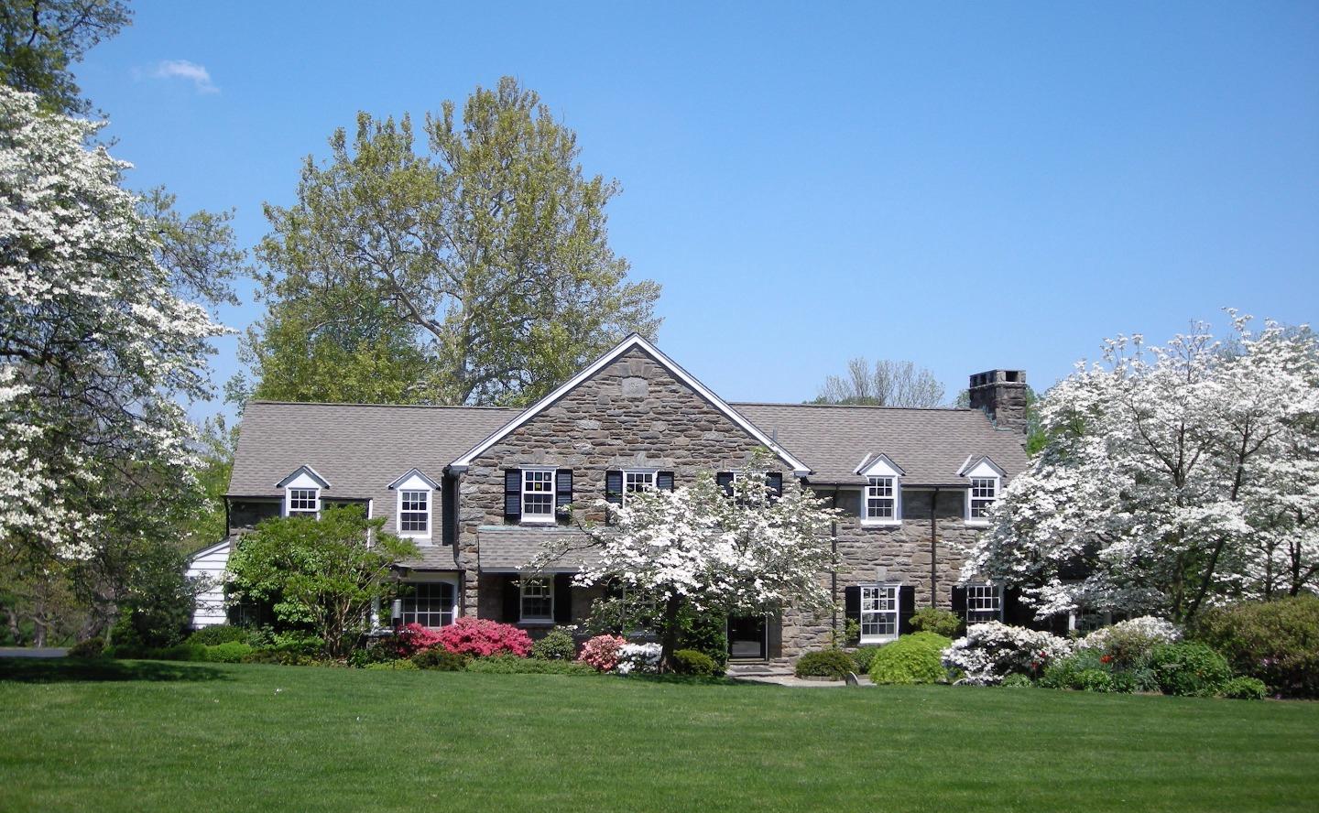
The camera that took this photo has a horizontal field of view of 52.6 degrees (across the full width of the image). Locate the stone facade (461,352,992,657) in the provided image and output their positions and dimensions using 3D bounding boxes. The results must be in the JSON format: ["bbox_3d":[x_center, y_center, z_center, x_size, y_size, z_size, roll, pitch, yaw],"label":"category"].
[{"bbox_3d":[2.116,2.667,35.578,15.019,8.549,1.000,1,-6,-11],"label":"stone facade"}]

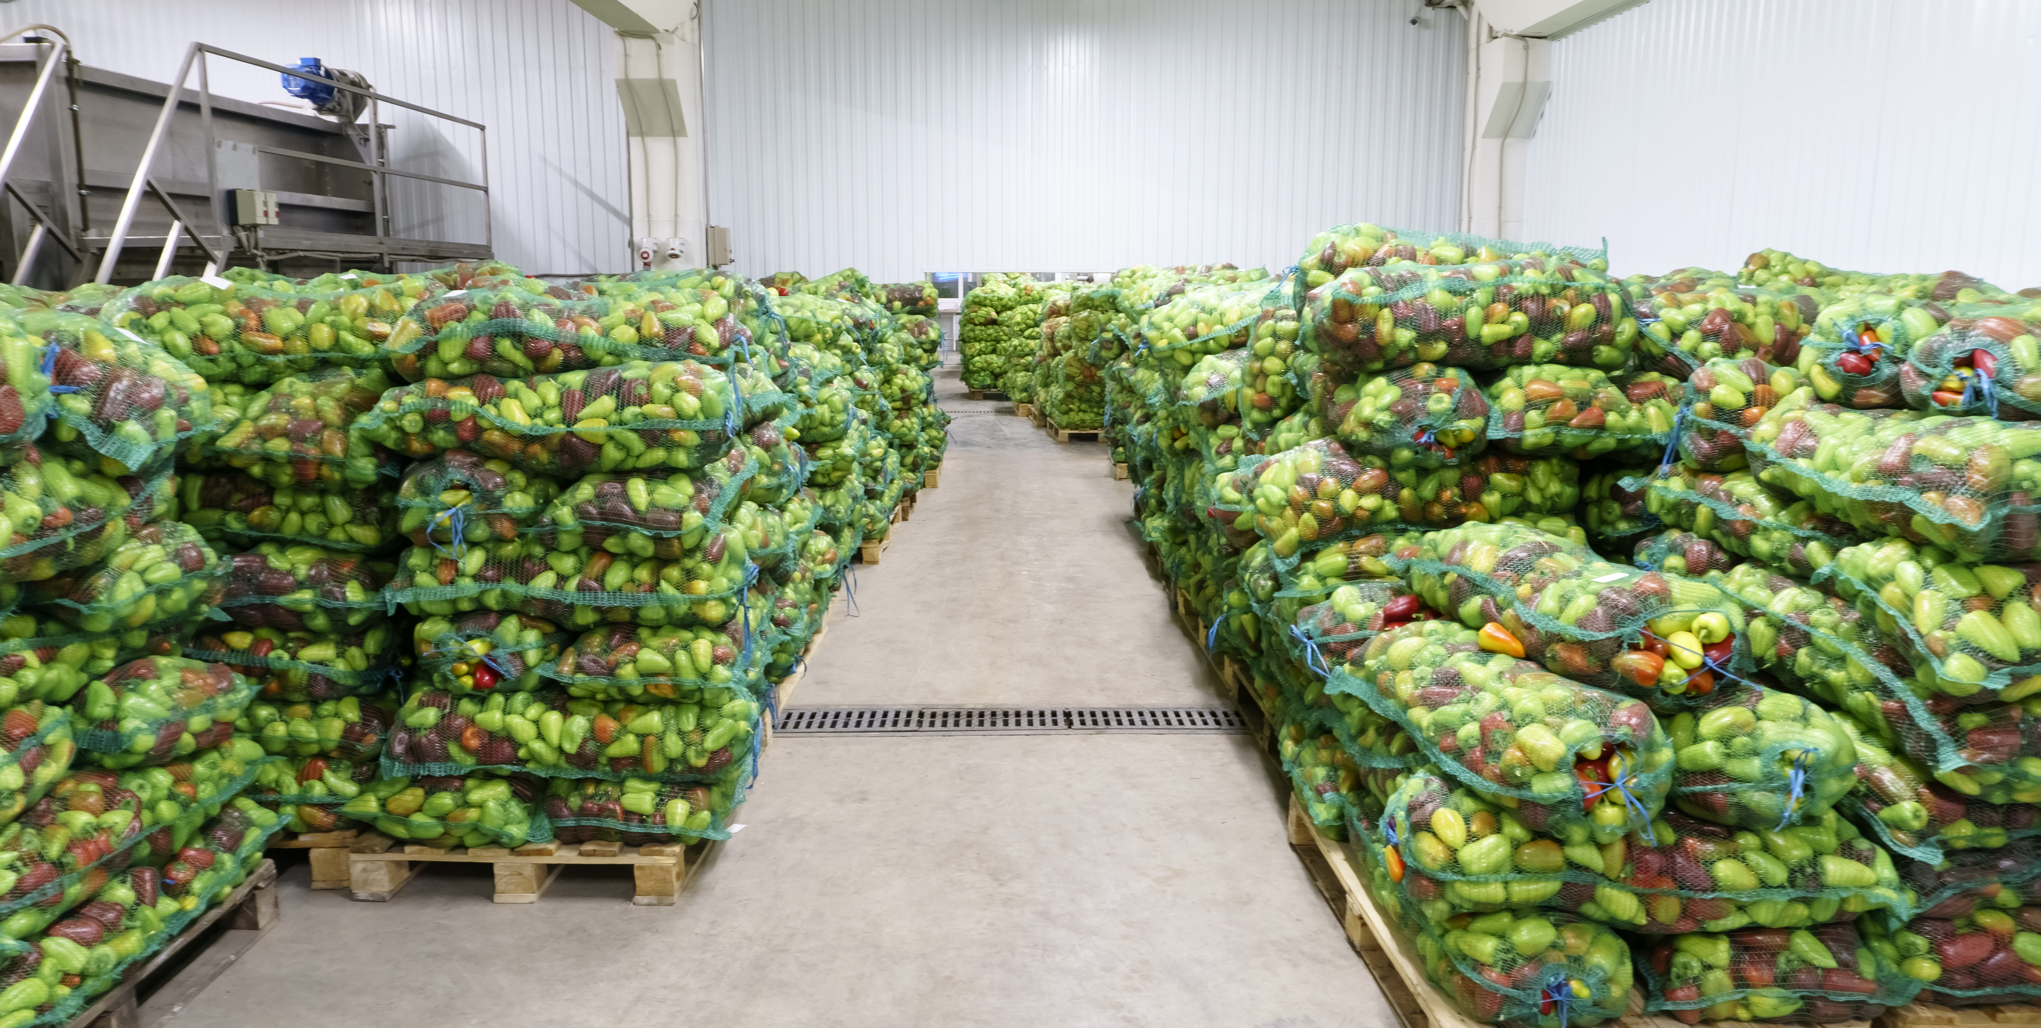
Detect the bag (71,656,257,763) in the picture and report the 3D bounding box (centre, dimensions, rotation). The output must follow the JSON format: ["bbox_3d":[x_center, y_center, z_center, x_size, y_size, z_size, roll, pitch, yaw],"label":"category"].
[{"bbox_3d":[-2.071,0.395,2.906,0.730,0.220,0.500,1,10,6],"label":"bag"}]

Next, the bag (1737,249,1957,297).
[{"bbox_3d":[2.980,-0.823,4.932,0.780,0.230,0.420,0,9,0],"label":"bag"}]

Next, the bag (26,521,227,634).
[{"bbox_3d":[-2.070,0.132,2.781,0.730,0.220,0.500,1,10,6],"label":"bag"}]

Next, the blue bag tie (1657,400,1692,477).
[{"bbox_3d":[1.470,-0.176,3.086,0.075,0.170,0.050,0,9,-3],"label":"blue bag tie"}]

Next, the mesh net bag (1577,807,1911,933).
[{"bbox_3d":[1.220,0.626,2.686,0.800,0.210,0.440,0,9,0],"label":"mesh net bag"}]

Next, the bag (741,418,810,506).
[{"bbox_3d":[-1.050,-0.178,4.074,0.820,0.220,0.450,0,9,0],"label":"bag"}]

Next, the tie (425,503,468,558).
[{"bbox_3d":[-1.325,0.035,3.139,0.088,0.125,0.040,0,10,1],"label":"tie"}]

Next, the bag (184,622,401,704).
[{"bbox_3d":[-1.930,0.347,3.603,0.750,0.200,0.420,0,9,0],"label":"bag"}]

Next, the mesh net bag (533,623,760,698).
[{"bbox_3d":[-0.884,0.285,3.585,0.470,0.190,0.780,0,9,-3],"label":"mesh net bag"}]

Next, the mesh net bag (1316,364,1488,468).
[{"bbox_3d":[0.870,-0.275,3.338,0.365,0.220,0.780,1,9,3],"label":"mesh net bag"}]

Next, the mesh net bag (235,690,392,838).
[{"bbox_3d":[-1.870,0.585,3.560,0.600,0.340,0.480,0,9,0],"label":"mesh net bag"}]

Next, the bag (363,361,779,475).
[{"bbox_3d":[-1.090,-0.232,3.276,0.880,0.240,0.420,0,9,0],"label":"bag"}]

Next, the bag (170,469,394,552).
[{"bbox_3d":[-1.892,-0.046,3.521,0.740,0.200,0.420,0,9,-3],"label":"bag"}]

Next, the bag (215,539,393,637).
[{"bbox_3d":[-1.775,0.135,3.643,0.450,0.215,0.730,0,10,0],"label":"bag"}]

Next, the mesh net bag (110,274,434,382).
[{"bbox_3d":[-1.839,-0.462,3.391,0.800,0.240,0.420,0,10,0],"label":"mesh net bag"}]

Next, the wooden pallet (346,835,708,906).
[{"bbox_3d":[-1.240,0.793,3.930,0.800,0.144,1.200,0,9,0],"label":"wooden pallet"}]

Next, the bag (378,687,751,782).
[{"bbox_3d":[-1.080,0.488,3.437,0.840,0.220,0.420,0,9,-3],"label":"bag"}]

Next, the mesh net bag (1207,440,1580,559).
[{"bbox_3d":[0.930,-0.067,3.393,0.870,0.220,0.450,0,9,0],"label":"mesh net bag"}]

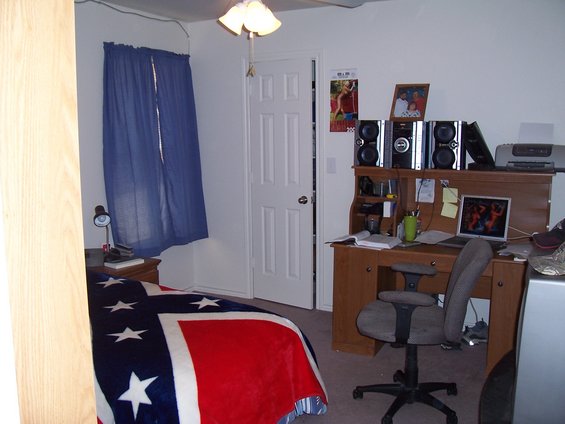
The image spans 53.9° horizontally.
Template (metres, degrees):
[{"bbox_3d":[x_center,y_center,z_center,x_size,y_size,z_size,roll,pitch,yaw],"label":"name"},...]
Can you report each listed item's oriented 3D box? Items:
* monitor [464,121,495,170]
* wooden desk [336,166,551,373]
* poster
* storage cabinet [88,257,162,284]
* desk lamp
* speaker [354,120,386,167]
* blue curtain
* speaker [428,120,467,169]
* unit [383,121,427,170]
[{"bbox_3d":[1.315,-0.446,3.721,0.190,0.325,0.350,2,9,15],"label":"monitor"},{"bbox_3d":[1.042,0.344,3.699,1.295,1.230,0.650,4,10,27],"label":"wooden desk"},{"bbox_3d":[0.478,-0.861,4.290,0.226,0.485,0.012,4,10,27],"label":"poster"},{"bbox_3d":[-1.202,0.659,3.878,0.470,0.585,0.580,4,10,27],"label":"storage cabinet"},{"bbox_3d":[-1.290,0.137,3.990,0.140,0.390,0.190,-3,9,-18],"label":"desk lamp"},{"bbox_3d":[0.671,-0.487,4.002,0.222,0.328,0.255,4,10,27],"label":"speaker"},{"bbox_3d":[-1.000,-0.457,4.434,0.140,1.610,1.050,4,10,27],"label":"blue curtain"},{"bbox_3d":[1.127,-0.452,3.768,0.218,0.325,0.255,4,10,27],"label":"speaker"},{"bbox_3d":[0.904,-0.469,3.894,0.265,0.328,0.320,4,10,27],"label":"unit"}]

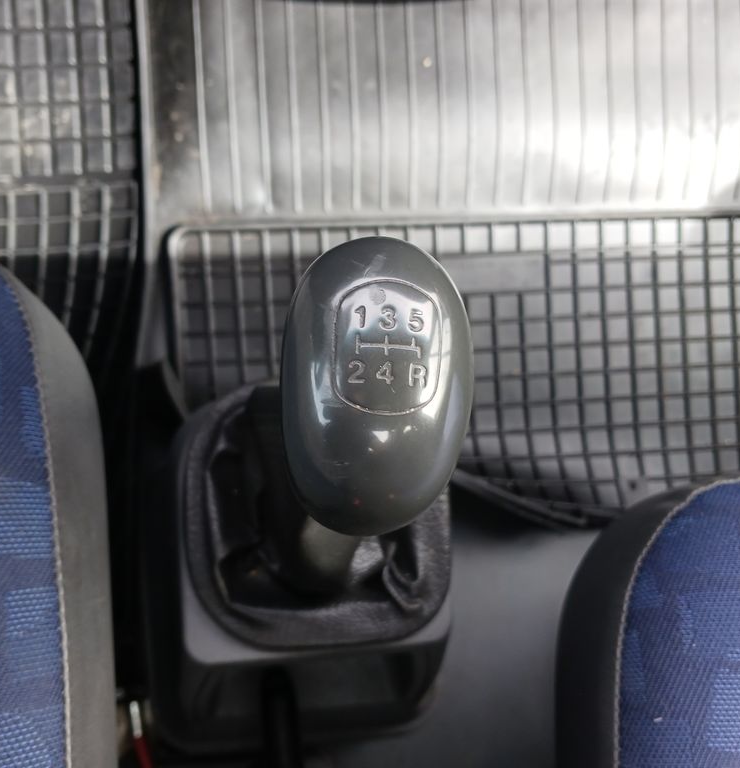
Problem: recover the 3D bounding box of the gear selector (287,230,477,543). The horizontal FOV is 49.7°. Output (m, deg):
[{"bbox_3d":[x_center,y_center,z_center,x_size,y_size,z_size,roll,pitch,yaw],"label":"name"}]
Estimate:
[{"bbox_3d":[0.002,0.001,0.222,0.053,0.054,0.083,4,96,-7],"label":"gear selector"}]

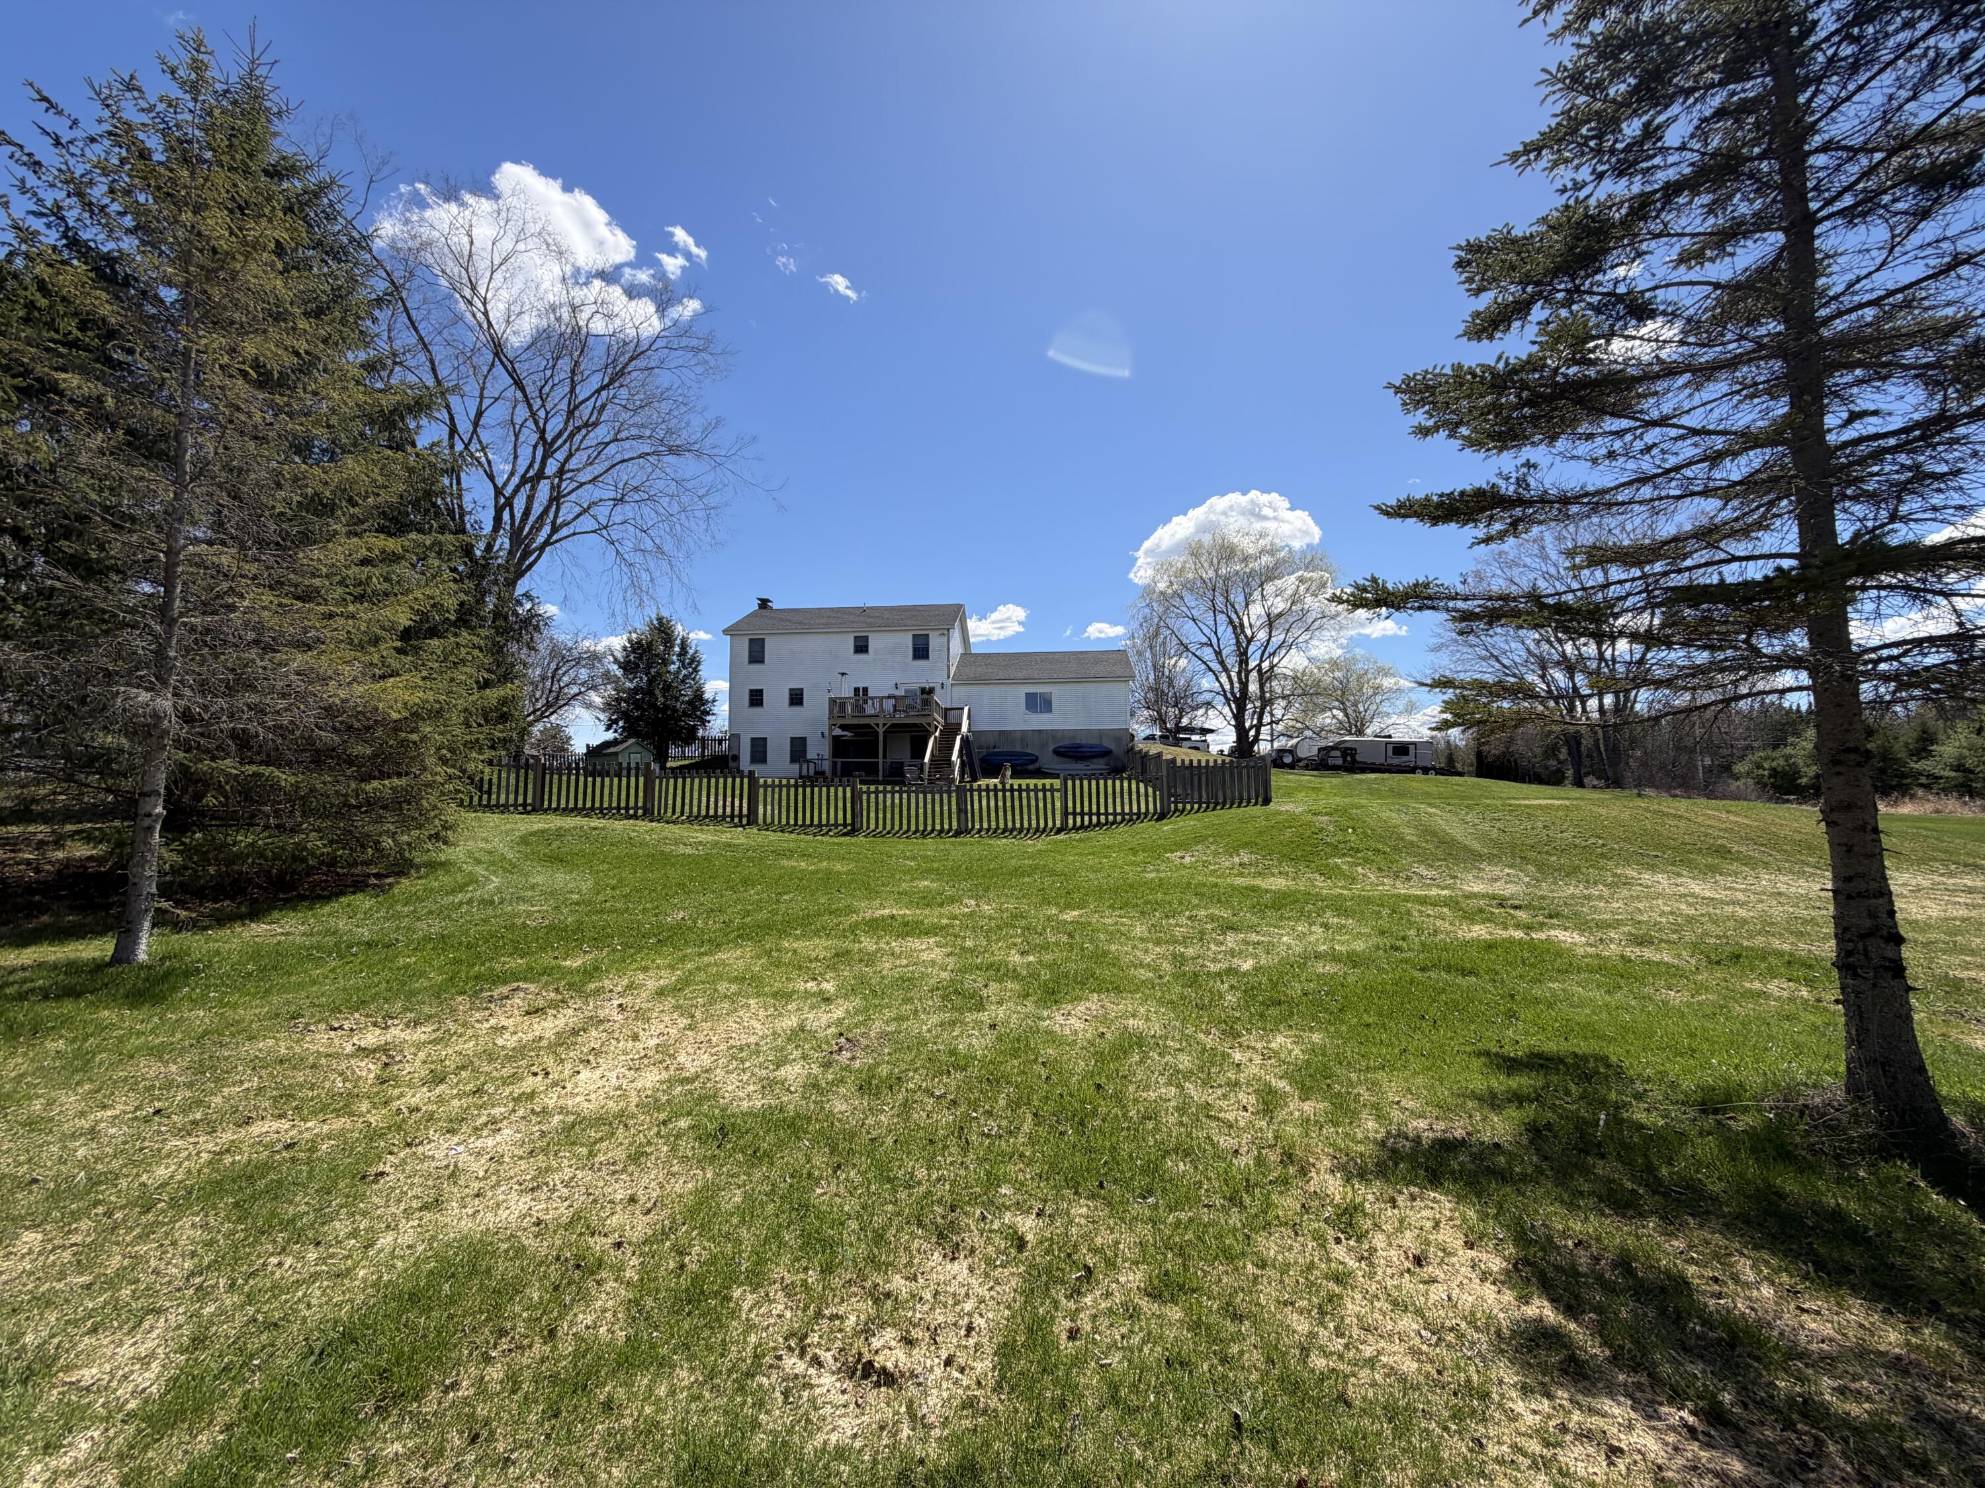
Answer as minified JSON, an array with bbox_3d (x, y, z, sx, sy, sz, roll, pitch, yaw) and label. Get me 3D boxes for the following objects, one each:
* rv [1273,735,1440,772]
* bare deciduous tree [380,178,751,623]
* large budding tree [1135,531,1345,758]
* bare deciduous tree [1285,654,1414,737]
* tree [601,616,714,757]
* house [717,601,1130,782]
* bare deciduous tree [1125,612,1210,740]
[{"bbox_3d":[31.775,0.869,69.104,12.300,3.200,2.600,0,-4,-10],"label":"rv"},{"bbox_3d":[-16.135,-9.187,29.213,13.200,22.000,13.200,0,-4,0],"label":"bare deciduous tree"},{"bbox_3d":[16.679,-6.810,54.507,14.108,15.634,14.108,0,-4,0],"label":"large budding tree"},{"bbox_3d":[36.461,-3.450,82.394,13.369,12.153,13.369,0,-4,0],"label":"bare deciduous tree"},{"bbox_3d":[-18.472,-2.925,44.777,6.227,8.534,6.227,0,-4,0],"label":"tree"},{"bbox_3d":[-3.378,-3.130,48.129,22.400,10.700,12.400,-1,-4,4],"label":"house"},{"bbox_3d":[15.123,-5.185,68.393,7.134,12.104,7.134,0,-4,0],"label":"bare deciduous tree"}]

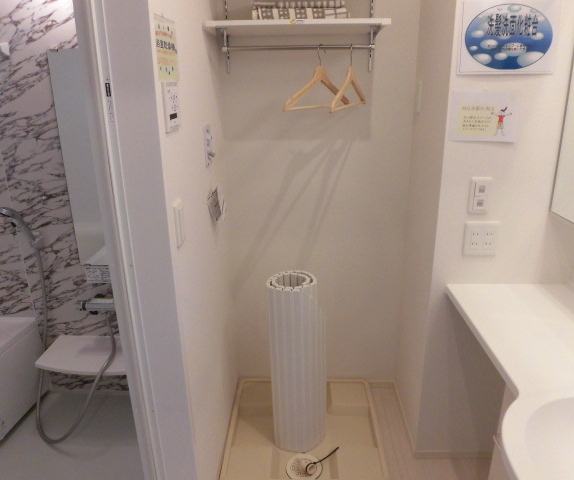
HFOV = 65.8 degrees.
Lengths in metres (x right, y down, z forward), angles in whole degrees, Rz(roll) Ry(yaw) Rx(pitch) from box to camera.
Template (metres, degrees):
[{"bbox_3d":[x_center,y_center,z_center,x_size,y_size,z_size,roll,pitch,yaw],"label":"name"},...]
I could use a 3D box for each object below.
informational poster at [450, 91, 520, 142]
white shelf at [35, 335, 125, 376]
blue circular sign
[{"bbox_3d":[0.624,-0.384,1.389,0.212,0.151,0.006,0,19,2],"label":"informational poster"},{"bbox_3d":[-0.833,0.532,2.052,0.590,0.025,0.300,0,19,2],"label":"white shelf"},{"bbox_3d":[0.661,-0.601,1.315,0.255,0.184,0.008,0,19,2],"label":"blue circular sign"}]

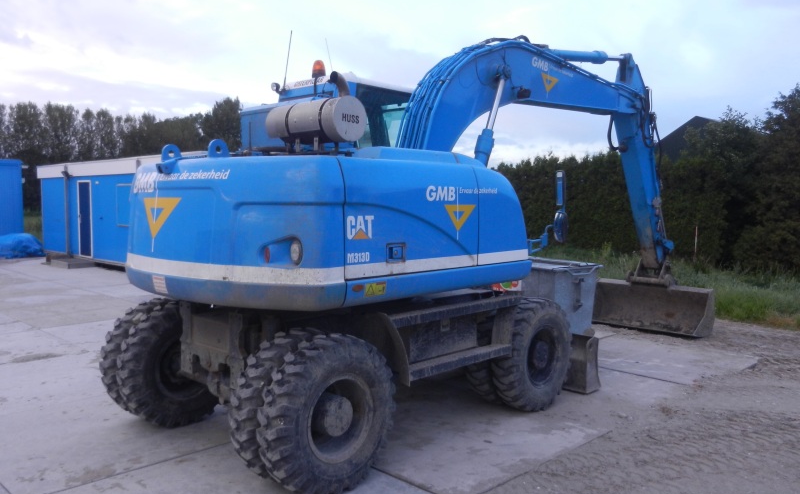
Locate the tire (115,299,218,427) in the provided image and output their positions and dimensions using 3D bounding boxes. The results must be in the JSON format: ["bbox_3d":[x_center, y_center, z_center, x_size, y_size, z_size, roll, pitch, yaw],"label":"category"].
[{"bbox_3d":[-1.890,1.001,5.769,0.275,1.050,1.050,5,6,43],"label":"tire"}]

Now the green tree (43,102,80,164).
[{"bbox_3d":[-30.382,-7.923,60.363,3.600,10.230,3.600,-1,5,-27],"label":"green tree"}]

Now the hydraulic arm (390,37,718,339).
[{"bbox_3d":[2.021,-0.534,8.499,1.800,3.840,6.150,4,6,44],"label":"hydraulic arm"}]

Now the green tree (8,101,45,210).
[{"bbox_3d":[-32.399,-7.649,58.352,3.700,9.910,3.700,-1,5,-29],"label":"green tree"}]

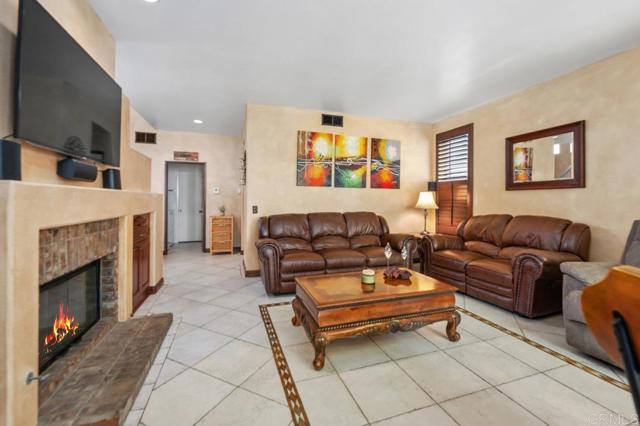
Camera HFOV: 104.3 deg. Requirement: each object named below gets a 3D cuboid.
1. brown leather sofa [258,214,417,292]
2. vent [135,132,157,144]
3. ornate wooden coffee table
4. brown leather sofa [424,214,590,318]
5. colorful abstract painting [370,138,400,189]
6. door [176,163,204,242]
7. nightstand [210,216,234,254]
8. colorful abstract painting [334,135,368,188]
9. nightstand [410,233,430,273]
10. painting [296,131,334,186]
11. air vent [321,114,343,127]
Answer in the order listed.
[{"bbox_3d":[0.217,0.523,3.818,2.371,1.027,0.902,1,2,-19],"label":"brown leather sofa"},{"bbox_3d":[-3.987,-1.711,5.710,0.407,0.250,0.030,0,2,-19],"label":"vent"},{"bbox_3d":[0.480,0.906,2.393,1.370,0.470,0.770,0,2,-19],"label":"ornate wooden coffee table"},{"bbox_3d":[2.332,0.573,3.401,0.883,1.027,1.632,1,2,-19],"label":"brown leather sofa"},{"bbox_3d":[1.242,-0.911,4.660,0.636,0.921,0.040,1,2,-19],"label":"colorful abstract painting"},{"bbox_3d":[-3.872,-0.171,7.542,0.740,2.130,0.050,0,2,-19],"label":"door"},{"bbox_3d":[-2.404,0.537,6.130,0.517,0.916,0.330,0,2,-19],"label":"nightstand"},{"bbox_3d":[0.564,-0.903,4.422,0.629,0.913,0.040,1,2,-19],"label":"colorful abstract painting"},{"bbox_3d":[1.930,0.784,4.817,0.560,0.620,0.580,0,2,-19],"label":"nightstand"},{"bbox_3d":[-0.080,-0.950,4.435,0.659,0.959,0.040,0,2,-19],"label":"painting"},{"bbox_3d":[0.238,-1.681,4.533,0.418,0.193,0.030,0,2,-19],"label":"air vent"}]

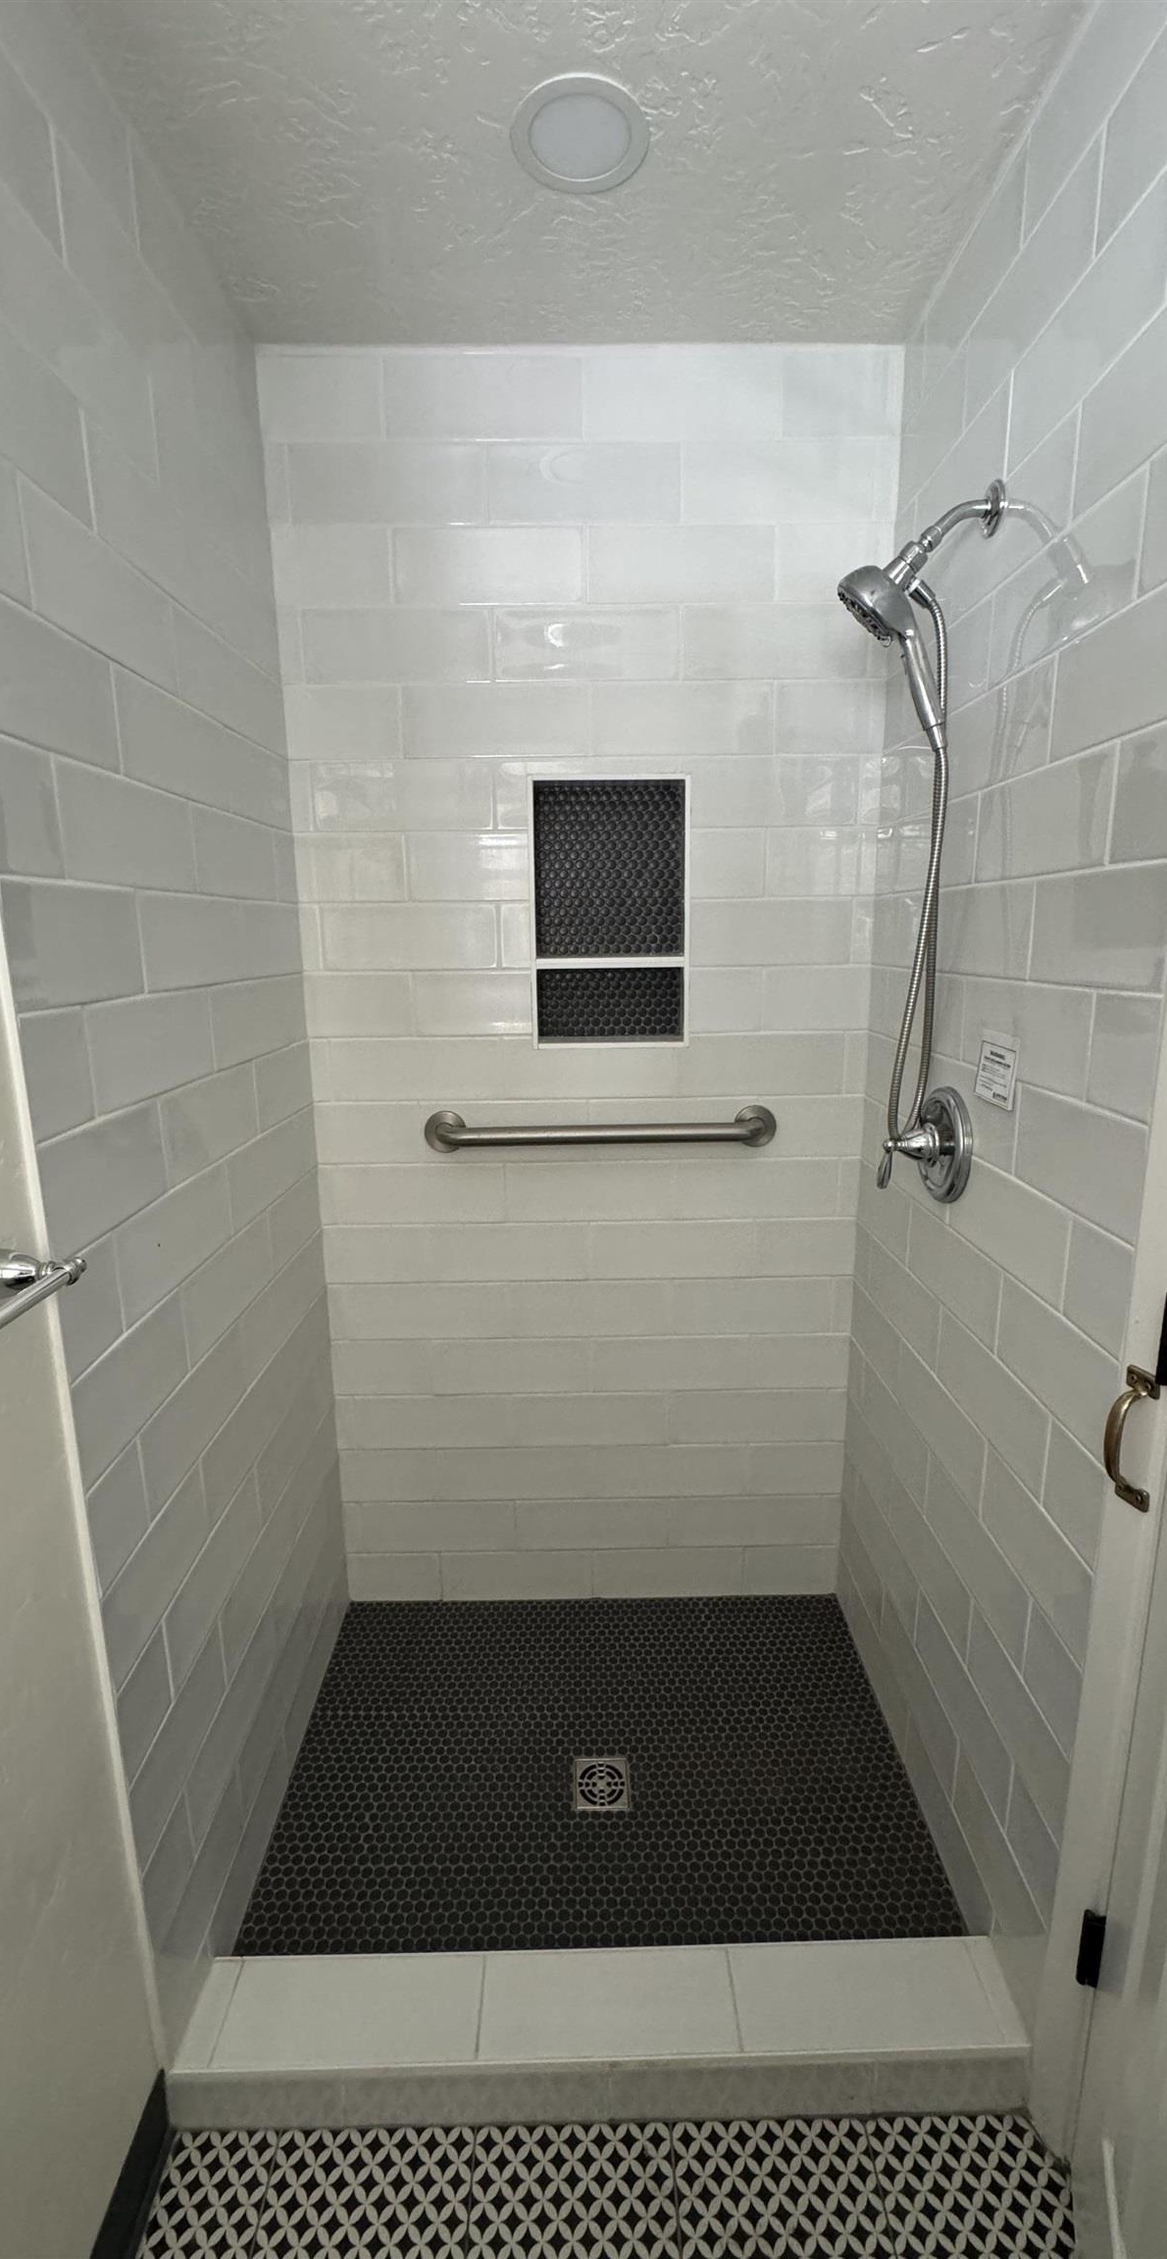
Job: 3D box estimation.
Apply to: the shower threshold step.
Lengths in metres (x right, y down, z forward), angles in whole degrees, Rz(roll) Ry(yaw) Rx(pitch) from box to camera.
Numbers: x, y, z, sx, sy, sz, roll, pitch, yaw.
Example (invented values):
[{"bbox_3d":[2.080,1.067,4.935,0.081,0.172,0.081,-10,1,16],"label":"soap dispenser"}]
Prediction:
[{"bbox_3d":[0.030,1.196,1.214,1.076,0.093,0.134,-1,12,0],"label":"shower threshold step"}]

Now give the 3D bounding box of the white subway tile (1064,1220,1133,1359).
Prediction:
[{"bbox_3d":[0.554,0.170,0.981,0.010,0.122,0.115,-1,12,0],"label":"white subway tile"}]

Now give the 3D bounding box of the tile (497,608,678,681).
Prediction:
[{"bbox_3d":[0.007,-0.853,1.608,0.329,0.122,0.010,-1,12,-1],"label":"tile"}]

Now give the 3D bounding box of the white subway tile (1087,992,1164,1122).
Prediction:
[{"bbox_3d":[0.558,-0.076,0.941,0.010,0.122,0.113,-1,12,0],"label":"white subway tile"}]

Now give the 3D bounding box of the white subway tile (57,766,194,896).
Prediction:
[{"bbox_3d":[-0.528,-0.347,1.072,0.010,0.121,0.323,-1,12,0],"label":"white subway tile"}]

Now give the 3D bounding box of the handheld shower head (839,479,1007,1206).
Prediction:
[{"bbox_3d":[0.446,-0.367,1.283,0.207,0.962,0.165,-1,12,0],"label":"handheld shower head"}]

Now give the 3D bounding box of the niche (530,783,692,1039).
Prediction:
[{"bbox_3d":[0.051,-0.405,1.732,0.290,0.489,0.090,-1,12,0],"label":"niche"}]

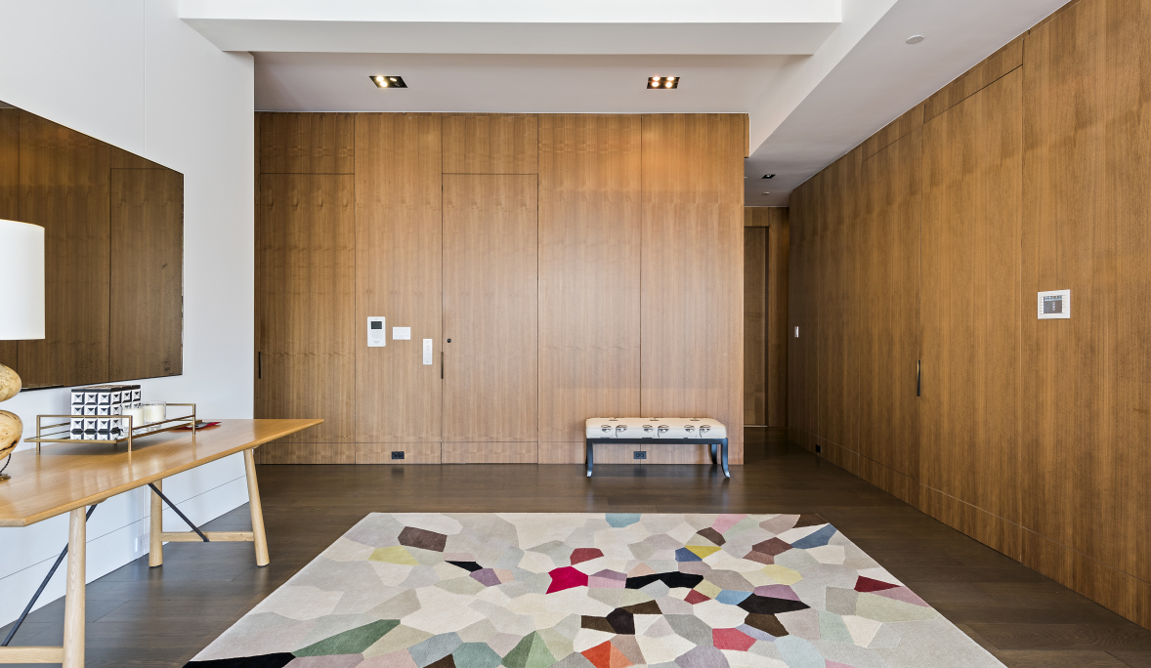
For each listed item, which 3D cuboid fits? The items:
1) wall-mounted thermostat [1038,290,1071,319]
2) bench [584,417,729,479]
[{"bbox_3d":[2.322,-0.142,2.644,0.016,0.137,0.180,0,0,1],"label":"wall-mounted thermostat"},{"bbox_3d":[0.697,0.985,4.775,1.205,0.445,0.450,0,0,1],"label":"bench"}]

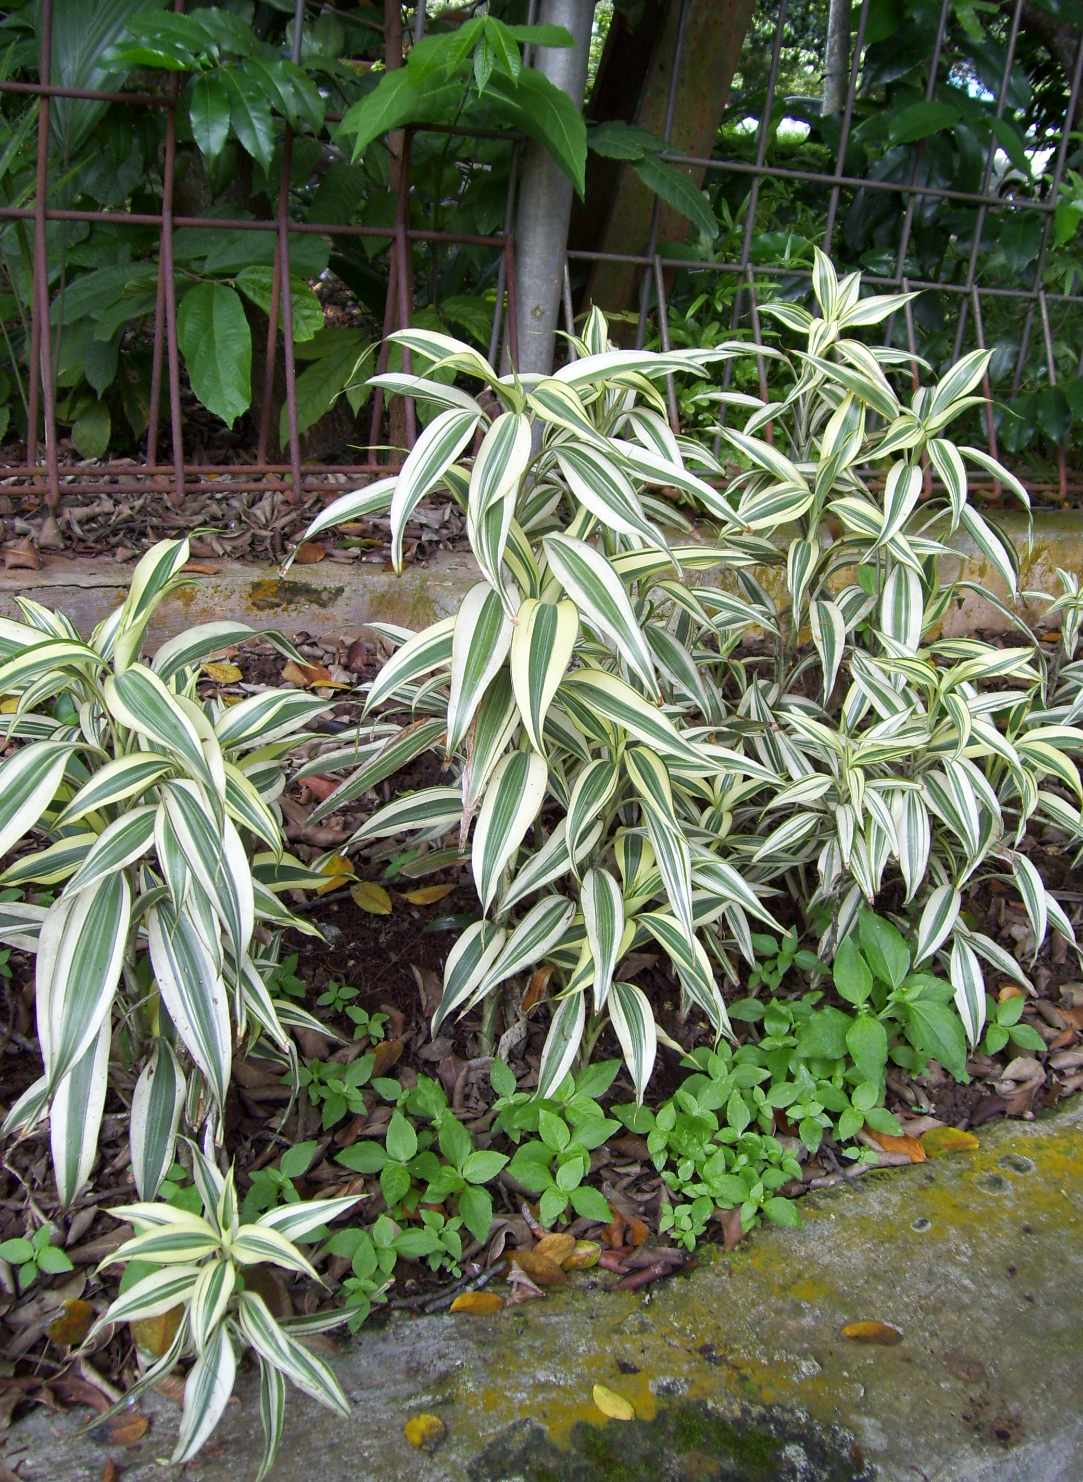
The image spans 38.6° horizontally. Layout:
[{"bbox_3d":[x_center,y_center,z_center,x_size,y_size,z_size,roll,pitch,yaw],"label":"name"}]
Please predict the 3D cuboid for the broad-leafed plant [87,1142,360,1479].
[{"bbox_3d":[-0.150,0.283,0.767,0.140,0.120,0.140,2,21,-9],"label":"broad-leafed plant"}]

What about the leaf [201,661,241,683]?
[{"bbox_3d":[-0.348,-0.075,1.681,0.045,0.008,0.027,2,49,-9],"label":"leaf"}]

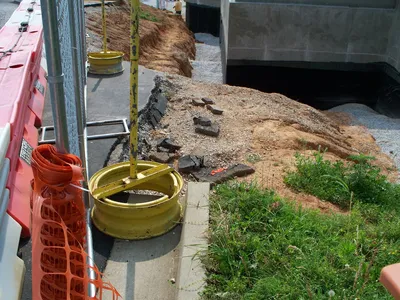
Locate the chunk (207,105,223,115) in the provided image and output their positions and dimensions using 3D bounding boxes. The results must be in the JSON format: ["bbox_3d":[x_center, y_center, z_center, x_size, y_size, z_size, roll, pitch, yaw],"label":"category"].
[{"bbox_3d":[0.163,-0.452,4.638,0.165,0.050,0.109,15,28,29],"label":"chunk"}]

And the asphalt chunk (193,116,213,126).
[{"bbox_3d":[0.025,-0.285,4.187,0.175,0.060,0.115,7,25,14],"label":"asphalt chunk"}]

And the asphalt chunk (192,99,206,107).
[{"bbox_3d":[-0.006,-0.560,4.903,0.140,0.045,0.103,11,27,23],"label":"asphalt chunk"}]

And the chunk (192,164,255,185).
[{"bbox_3d":[0.170,0.177,3.045,0.435,0.050,0.172,-6,25,-13],"label":"chunk"}]

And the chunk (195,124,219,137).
[{"bbox_3d":[0.072,-0.186,4.000,0.225,0.055,0.149,7,25,14],"label":"chunk"}]

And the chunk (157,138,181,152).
[{"bbox_3d":[-0.270,-0.037,3.598,0.180,0.075,0.127,9,26,18],"label":"chunk"}]

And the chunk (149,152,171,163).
[{"bbox_3d":[-0.328,0.061,3.411,0.155,0.050,0.103,10,26,20],"label":"chunk"}]

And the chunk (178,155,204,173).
[{"bbox_3d":[-0.068,0.103,3.222,0.165,0.075,0.144,-6,25,-14],"label":"chunk"}]

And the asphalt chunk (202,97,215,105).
[{"bbox_3d":[0.101,-0.587,4.965,0.125,0.045,0.092,15,28,29],"label":"asphalt chunk"}]

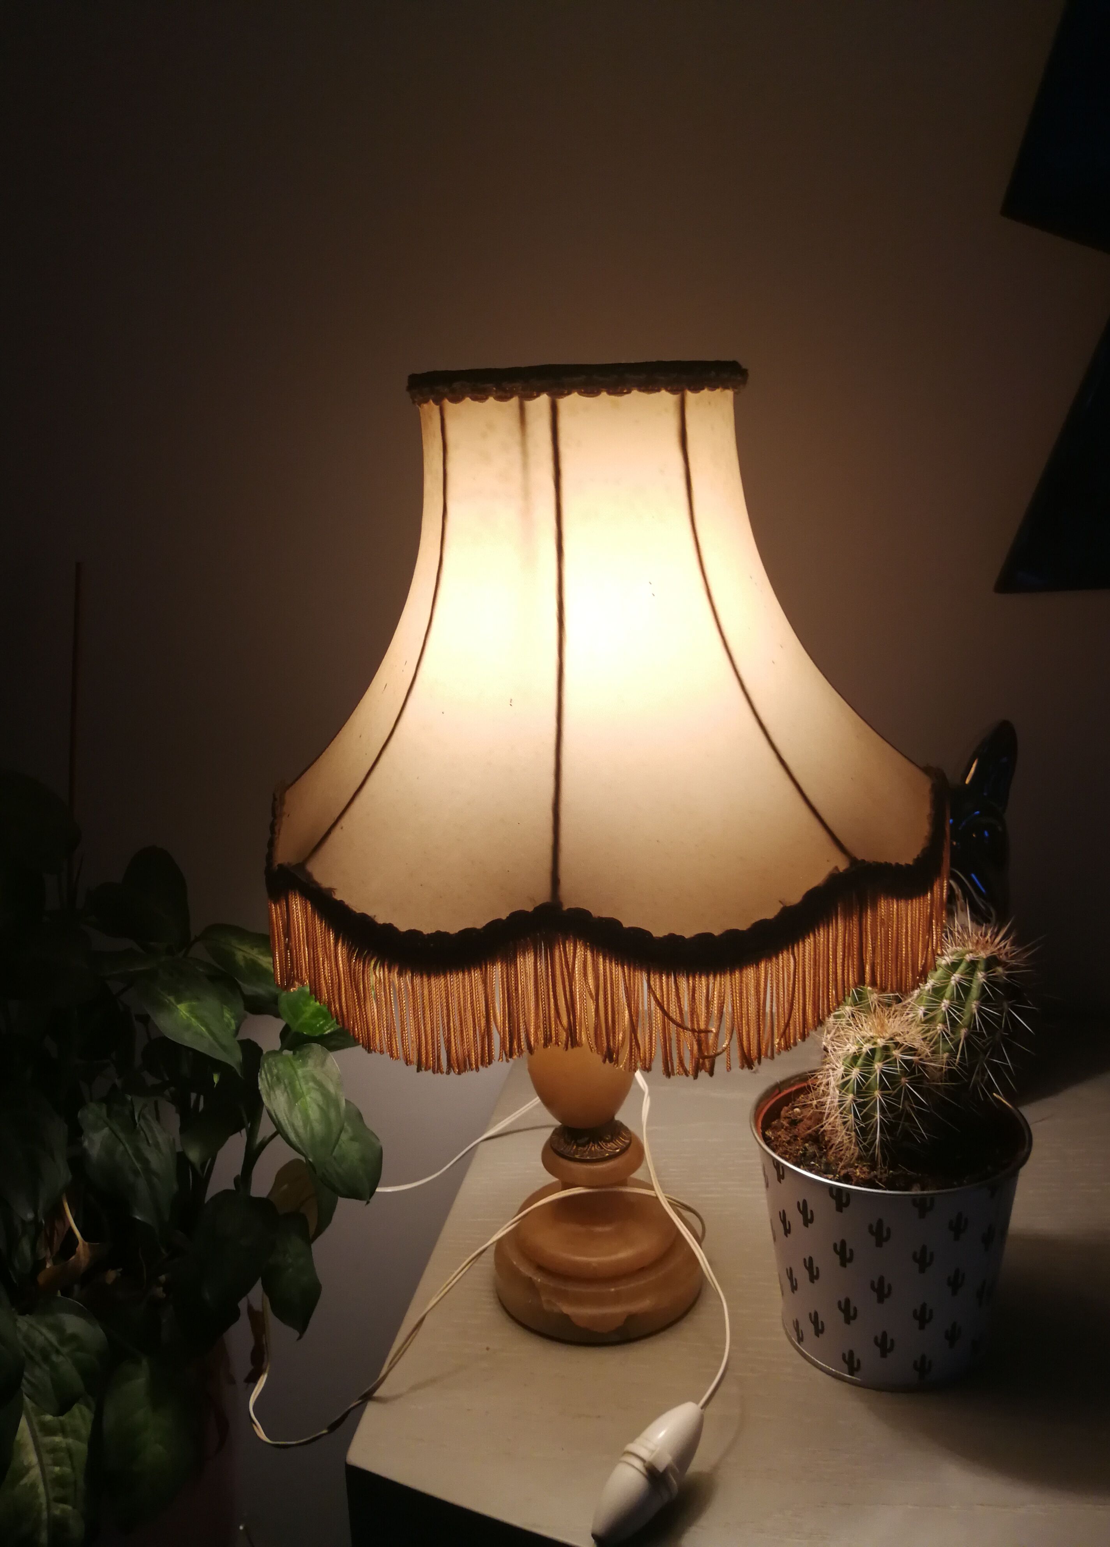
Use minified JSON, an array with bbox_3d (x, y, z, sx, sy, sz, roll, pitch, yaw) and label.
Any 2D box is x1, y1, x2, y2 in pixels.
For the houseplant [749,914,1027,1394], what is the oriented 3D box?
[{"bbox_3d":[0.158,0.173,0.570,0.128,0.189,0.128,-3,11,0],"label":"houseplant"}]

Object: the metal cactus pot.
[{"bbox_3d":[0.158,0.215,0.575,0.126,0.106,0.126,-3,11,1],"label":"metal cactus pot"}]

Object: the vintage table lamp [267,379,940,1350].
[{"bbox_3d":[0.020,0.043,0.583,0.317,0.453,0.317,-3,11,0],"label":"vintage table lamp"}]

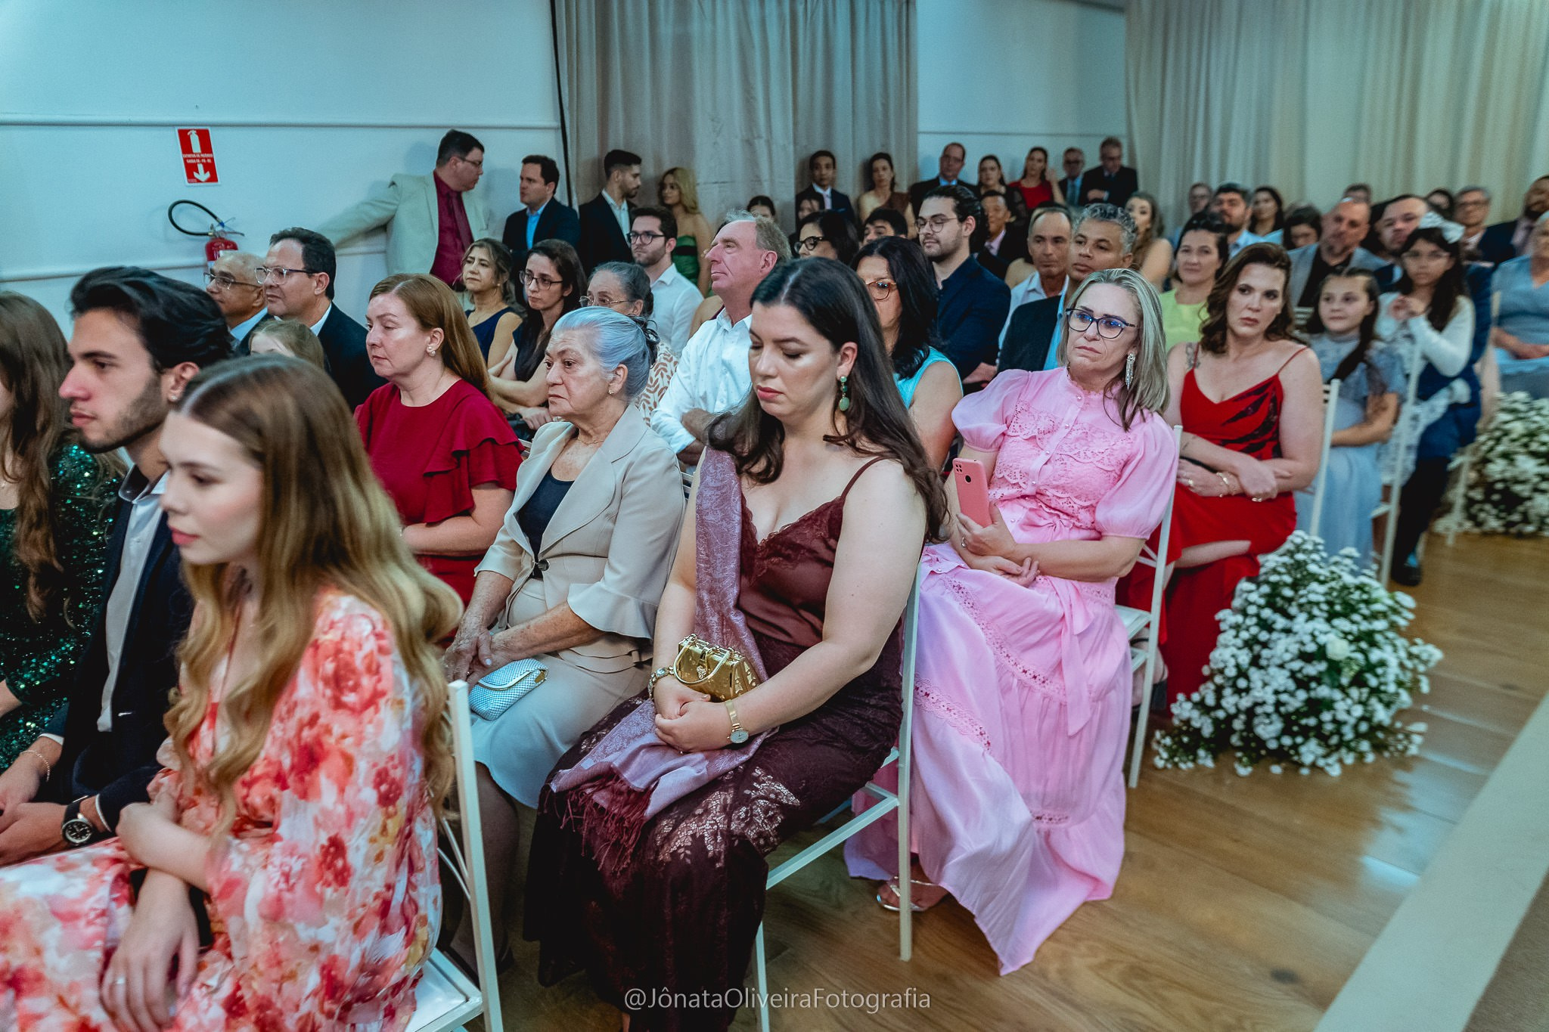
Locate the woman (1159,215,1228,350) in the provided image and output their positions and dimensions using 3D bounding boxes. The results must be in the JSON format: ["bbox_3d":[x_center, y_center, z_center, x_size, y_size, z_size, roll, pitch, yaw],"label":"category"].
[{"bbox_3d":[1.370,-0.390,3.761,0.500,1.290,0.800,11,22,37],"label":"woman"}]

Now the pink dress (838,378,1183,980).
[{"bbox_3d":[0.510,0.148,2.206,0.580,1.270,0.860,8,20,30],"label":"pink dress"}]

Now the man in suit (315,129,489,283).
[{"bbox_3d":[-1.472,-0.686,4.329,0.800,1.760,0.360,-18,23,-40],"label":"man in suit"}]

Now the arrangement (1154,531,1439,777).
[{"bbox_3d":[1.393,0.306,2.741,0.660,0.570,0.660,-18,23,-41],"label":"arrangement"}]

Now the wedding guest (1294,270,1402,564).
[{"bbox_3d":[1.769,-0.226,3.470,0.420,1.120,0.650,12,23,39],"label":"wedding guest"}]

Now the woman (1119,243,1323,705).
[{"bbox_3d":[1.101,-0.068,2.808,0.500,1.265,0.800,10,21,35],"label":"woman"}]

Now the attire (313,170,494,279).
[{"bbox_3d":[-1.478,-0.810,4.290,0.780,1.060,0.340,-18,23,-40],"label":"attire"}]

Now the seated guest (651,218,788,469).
[{"bbox_3d":[-0.198,-0.108,2.939,0.560,1.380,0.880,12,23,39],"label":"seated guest"}]

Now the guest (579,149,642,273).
[{"bbox_3d":[-0.796,-1.031,5.425,0.320,1.700,0.480,14,24,42],"label":"guest"}]

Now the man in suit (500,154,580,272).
[{"bbox_3d":[-1.028,-0.843,4.889,0.480,1.660,0.320,6,19,26],"label":"man in suit"}]

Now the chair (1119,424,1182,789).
[{"bbox_3d":[0.661,0.234,2.513,0.460,0.900,0.400,-18,23,-41],"label":"chair"}]

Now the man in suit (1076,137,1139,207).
[{"bbox_3d":[2.412,-1.865,7.553,0.520,1.730,0.360,3,18,18],"label":"man in suit"}]

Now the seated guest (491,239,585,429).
[{"bbox_3d":[-0.942,-0.303,3.760,0.500,1.300,0.820,12,23,39],"label":"seated guest"}]

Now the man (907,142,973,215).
[{"bbox_3d":[1.144,-1.569,6.843,0.520,1.710,0.330,2,18,14],"label":"man"}]

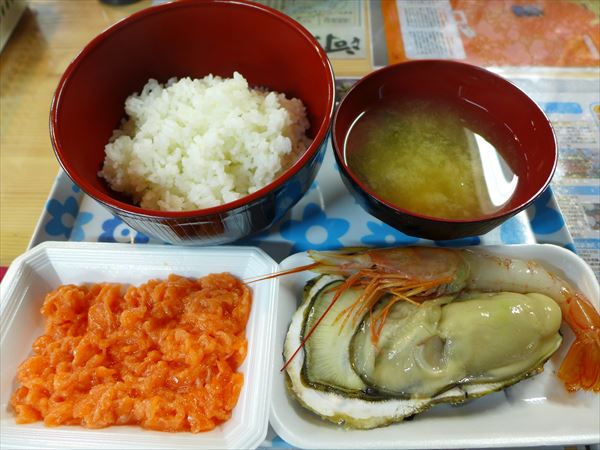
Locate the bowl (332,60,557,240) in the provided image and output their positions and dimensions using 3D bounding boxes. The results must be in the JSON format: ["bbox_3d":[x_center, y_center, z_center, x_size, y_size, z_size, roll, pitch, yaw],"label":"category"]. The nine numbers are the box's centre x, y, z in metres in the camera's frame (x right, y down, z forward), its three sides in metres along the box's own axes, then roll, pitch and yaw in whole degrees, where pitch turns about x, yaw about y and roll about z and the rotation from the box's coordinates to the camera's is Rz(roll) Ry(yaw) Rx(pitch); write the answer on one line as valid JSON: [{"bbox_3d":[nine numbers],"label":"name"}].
[{"bbox_3d":[0.080,-0.035,0.254,0.116,0.064,0.116,-2,59,4],"label":"bowl"}]

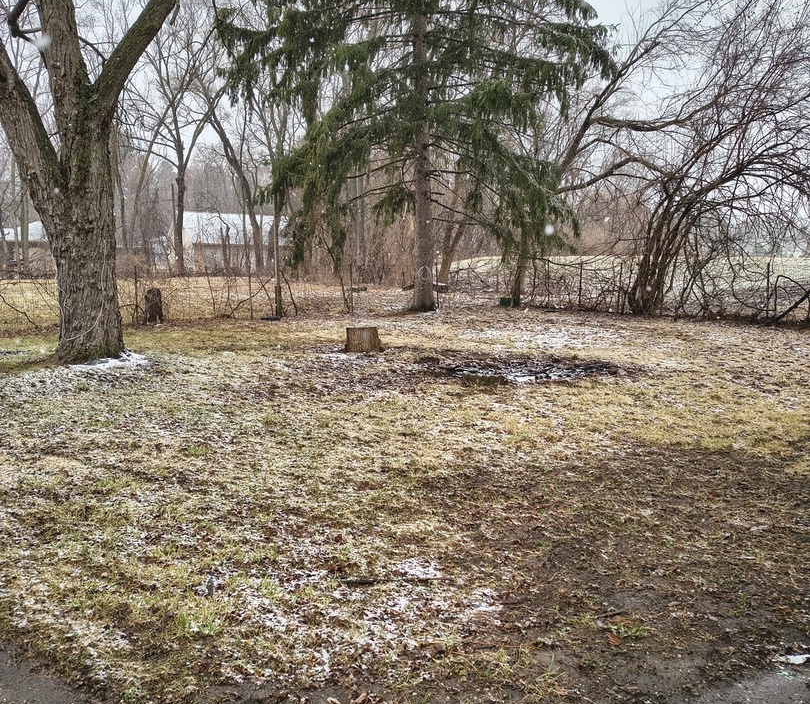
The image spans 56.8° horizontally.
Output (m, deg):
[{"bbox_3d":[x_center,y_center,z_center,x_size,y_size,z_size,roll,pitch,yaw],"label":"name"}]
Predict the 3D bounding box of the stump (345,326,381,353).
[{"bbox_3d":[-0.648,-0.220,11.931,0.560,0.370,0.540,0,8,0],"label":"stump"}]

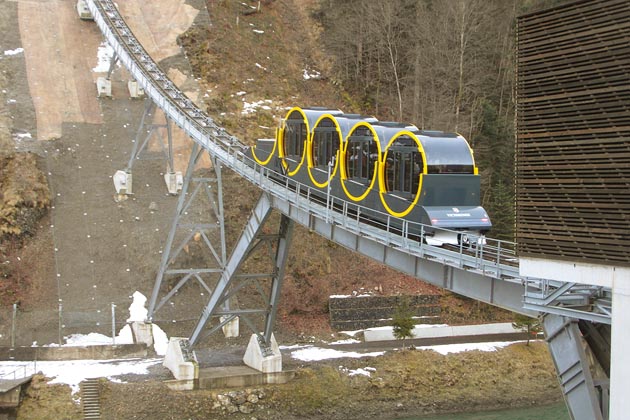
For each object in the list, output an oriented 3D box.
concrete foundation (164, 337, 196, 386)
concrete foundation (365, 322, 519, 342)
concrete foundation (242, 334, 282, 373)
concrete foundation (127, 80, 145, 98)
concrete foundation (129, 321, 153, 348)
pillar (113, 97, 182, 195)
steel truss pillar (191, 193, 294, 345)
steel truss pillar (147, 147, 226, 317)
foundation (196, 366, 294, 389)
[{"bbox_3d":[-9.552,10.686,66.907,1.650,3.000,3.800,0,1,-26],"label":"concrete foundation"},{"bbox_3d":[11.681,10.915,83.068,16.000,0.870,0.450,0,1,-23],"label":"concrete foundation"},{"bbox_3d":[-3.932,10.527,69.067,1.650,2.750,3.700,0,1,-26],"label":"concrete foundation"},{"bbox_3d":[-18.470,-12.370,95.541,1.400,2.000,1.700,0,1,-26],"label":"concrete foundation"},{"bbox_3d":[-13.579,9.827,73.278,1.400,2.100,1.500,0,1,-26],"label":"concrete foundation"},{"bbox_3d":[-14.710,-5.641,84.362,6.400,8.900,2.200,0,19,-26],"label":"pillar"},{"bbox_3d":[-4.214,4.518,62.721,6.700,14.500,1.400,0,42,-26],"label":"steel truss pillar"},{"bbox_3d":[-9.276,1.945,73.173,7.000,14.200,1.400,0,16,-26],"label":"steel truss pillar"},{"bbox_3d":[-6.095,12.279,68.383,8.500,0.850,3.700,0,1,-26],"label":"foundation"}]

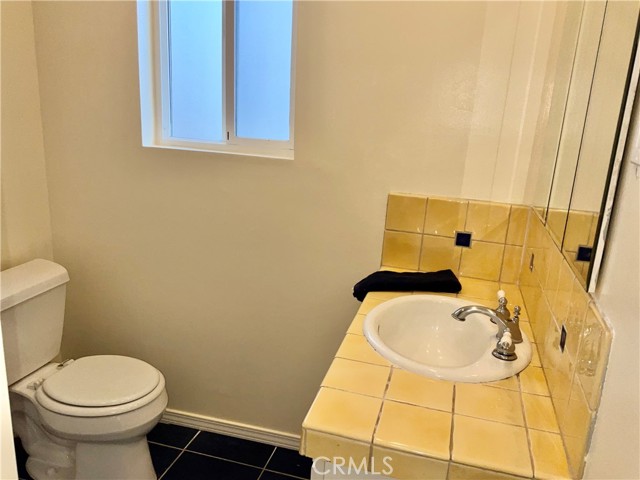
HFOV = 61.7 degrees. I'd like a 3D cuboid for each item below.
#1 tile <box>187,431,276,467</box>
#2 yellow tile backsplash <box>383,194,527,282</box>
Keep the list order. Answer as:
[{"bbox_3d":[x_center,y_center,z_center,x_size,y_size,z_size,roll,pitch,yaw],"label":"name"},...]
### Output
[{"bbox_3d":[-0.379,0.894,2.278,0.357,0.010,0.140,7,16,13],"label":"tile"},{"bbox_3d":[0.472,-0.007,1.901,0.480,0.276,0.015,7,16,13],"label":"yellow tile backsplash"}]

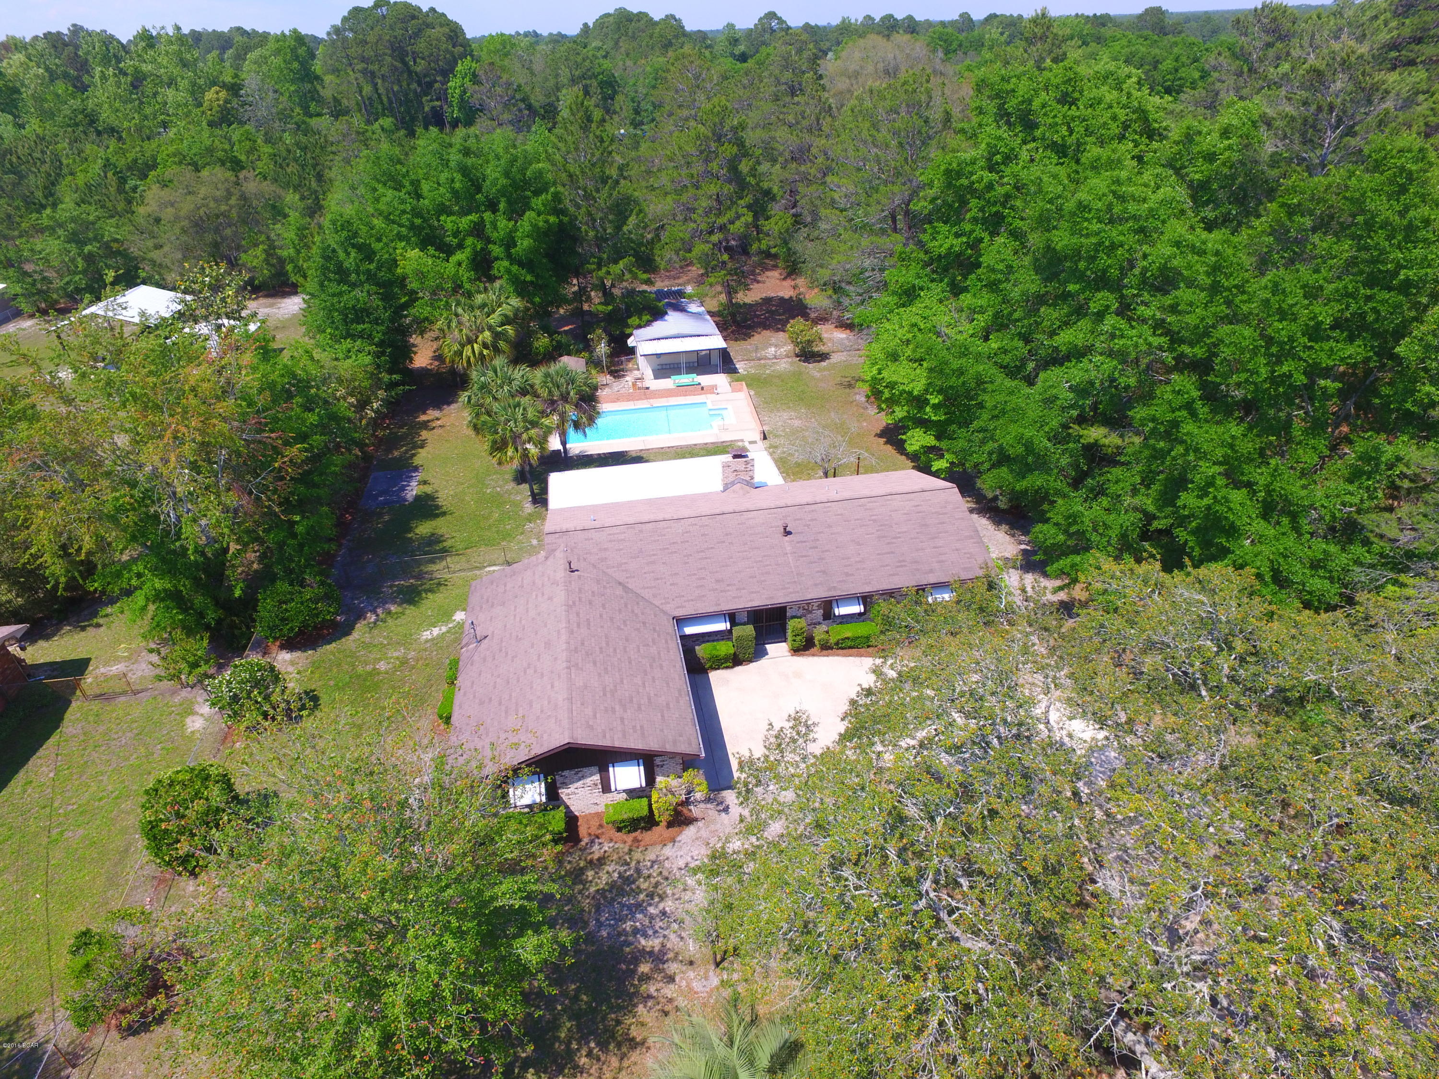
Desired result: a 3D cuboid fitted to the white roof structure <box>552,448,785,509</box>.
[{"bbox_3d":[-2.860,-2.189,44.127,11.970,2.525,4.343,-7,32,-7],"label":"white roof structure"}]

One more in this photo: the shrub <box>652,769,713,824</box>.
[{"bbox_3d":[-1.236,8.243,26.753,1.850,1.550,1.450,-7,32,-7],"label":"shrub"}]

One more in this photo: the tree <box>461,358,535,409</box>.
[{"bbox_3d":[-12.122,-6.348,46.872,4.545,7.273,4.545,-7,32,-7],"label":"tree"}]

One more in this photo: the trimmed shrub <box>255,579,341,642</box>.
[{"bbox_3d":[-17.974,3.022,35.516,3.300,2.200,3.200,-7,32,-7],"label":"trimmed shrub"}]

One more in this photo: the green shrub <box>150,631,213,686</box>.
[{"bbox_3d":[-21.176,4.737,32.773,2.000,2.350,1.900,-7,32,-7],"label":"green shrub"}]

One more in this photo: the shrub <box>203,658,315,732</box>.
[{"bbox_3d":[-17.544,5.702,31.057,2.800,2.300,2.750,-7,32,-7],"label":"shrub"}]

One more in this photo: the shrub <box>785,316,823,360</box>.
[{"bbox_3d":[6.666,-15.587,64.821,3.030,3.030,3.030,-1,32,1],"label":"shrub"}]

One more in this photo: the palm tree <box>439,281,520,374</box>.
[{"bbox_3d":[-17.356,-14.935,60.990,5.758,7.374,5.758,-7,32,-7],"label":"palm tree"}]

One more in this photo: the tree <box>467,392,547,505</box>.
[{"bbox_3d":[-11.266,-4.660,44.952,4.646,6.364,4.646,-7,32,-7],"label":"tree"}]

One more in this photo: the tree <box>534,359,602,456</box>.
[{"bbox_3d":[-8.690,-6.981,48.376,4.040,6.566,4.040,-7,32,-7],"label":"tree"}]

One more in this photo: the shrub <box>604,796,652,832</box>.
[{"bbox_3d":[-2.924,8.876,26.707,1.400,0.620,0.780,-7,32,-7],"label":"shrub"}]

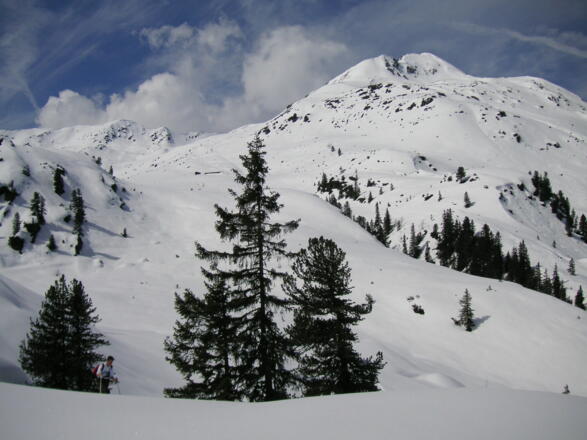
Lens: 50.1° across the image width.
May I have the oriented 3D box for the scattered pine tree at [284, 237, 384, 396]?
[{"bbox_3d":[1.601,4.003,24.500,3.906,6.718,3.710,-1,-3,0],"label":"scattered pine tree"}]

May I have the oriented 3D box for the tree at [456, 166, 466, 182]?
[{"bbox_3d":[57.580,-15.595,215.000,3.427,5.484,3.427,-1,-3,0],"label":"tree"}]

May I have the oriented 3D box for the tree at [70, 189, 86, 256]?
[{"bbox_3d":[-27.419,0.319,80.000,2.040,8.672,2.040,-1,-3,0],"label":"tree"}]

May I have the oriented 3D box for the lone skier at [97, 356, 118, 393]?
[{"bbox_3d":[-5.574,4.960,18.800,0.750,1.750,0.680,-4,-4,40],"label":"lone skier"}]

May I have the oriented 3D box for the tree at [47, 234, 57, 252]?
[{"bbox_3d":[-30.862,2.997,80.000,1.275,2.296,1.275,-1,-3,0],"label":"tree"}]

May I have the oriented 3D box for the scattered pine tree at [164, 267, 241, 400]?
[{"bbox_3d":[-3.554,4.628,24.500,2.968,5.624,2.968,-1,-3,0],"label":"scattered pine tree"}]

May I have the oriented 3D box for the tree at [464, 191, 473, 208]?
[{"bbox_3d":[53.005,-6.209,190.000,2.423,5.452,2.423,-1,-3,0],"label":"tree"}]

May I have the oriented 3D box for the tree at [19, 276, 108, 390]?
[{"bbox_3d":[-7.883,4.130,21.500,3.085,4.387,2.776,-1,-3,0],"label":"tree"}]

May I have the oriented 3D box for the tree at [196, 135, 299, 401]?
[{"bbox_3d":[-1.833,2.132,25.000,4.065,11.079,3.862,-1,-3,0],"label":"tree"}]

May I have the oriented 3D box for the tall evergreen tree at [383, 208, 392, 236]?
[{"bbox_3d":[22.477,0.598,150.000,2.391,6.695,2.391,-1,-3,0],"label":"tall evergreen tree"}]

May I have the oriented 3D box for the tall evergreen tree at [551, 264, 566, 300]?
[{"bbox_3d":[54.918,12.952,130.000,3.316,7.461,2.984,-1,-3,0],"label":"tall evergreen tree"}]

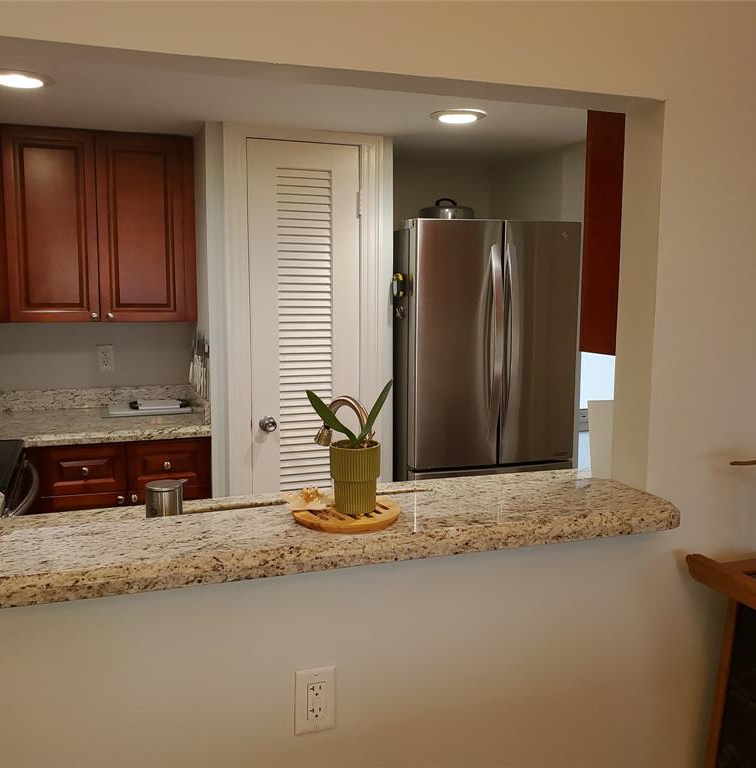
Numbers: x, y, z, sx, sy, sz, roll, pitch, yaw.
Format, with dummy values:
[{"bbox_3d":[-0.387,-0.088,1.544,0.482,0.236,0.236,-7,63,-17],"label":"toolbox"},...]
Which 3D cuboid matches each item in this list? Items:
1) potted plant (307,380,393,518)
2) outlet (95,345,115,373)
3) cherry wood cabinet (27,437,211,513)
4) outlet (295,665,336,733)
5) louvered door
[{"bbox_3d":[-0.048,0.103,1.306,0.145,0.227,0.100,0,7,-2],"label":"potted plant"},{"bbox_3d":[-1.234,-0.114,3.495,0.072,0.116,0.010,-2,7,-20],"label":"outlet"},{"bbox_3d":[-1.093,0.619,3.298,0.690,0.879,0.640,-2,7,-20],"label":"cherry wood cabinet"},{"bbox_3d":[-0.106,0.549,1.330,0.071,0.116,0.009,-2,7,-20],"label":"outlet"},{"bbox_3d":[-0.300,0.047,3.181,0.462,2.028,0.036,-2,7,-20],"label":"louvered door"}]

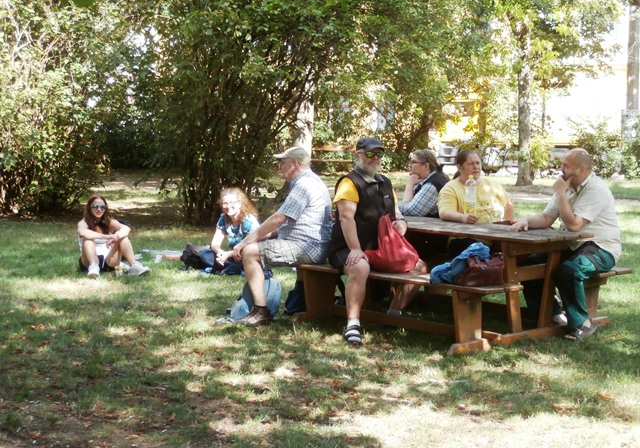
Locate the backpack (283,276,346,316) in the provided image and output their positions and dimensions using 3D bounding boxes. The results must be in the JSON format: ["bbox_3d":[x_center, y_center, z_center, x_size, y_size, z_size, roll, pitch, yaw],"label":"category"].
[{"bbox_3d":[-0.040,0.533,9.710,0.440,0.290,0.280,2,6,17],"label":"backpack"}]

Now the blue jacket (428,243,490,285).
[{"bbox_3d":[0.920,0.256,8.198,0.400,0.260,0.260,1,5,11],"label":"blue jacket"}]

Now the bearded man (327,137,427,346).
[{"bbox_3d":[0.355,0.085,8.849,0.800,1.340,0.740,-4,7,-39],"label":"bearded man"}]

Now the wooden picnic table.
[{"bbox_3d":[1.017,0.384,9.004,0.640,0.717,1.840,-4,7,-40],"label":"wooden picnic table"}]

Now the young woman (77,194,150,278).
[{"bbox_3d":[-1.930,0.102,11.880,0.640,0.750,0.780,-1,5,-13],"label":"young woman"}]

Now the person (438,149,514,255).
[{"bbox_3d":[1.120,0.059,9.626,0.600,1.250,0.750,1,5,14],"label":"person"}]

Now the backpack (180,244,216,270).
[{"bbox_3d":[-1.170,0.326,12.232,0.360,0.240,0.270,2,6,17],"label":"backpack"}]

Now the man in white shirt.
[{"bbox_3d":[1.756,0.138,8.656,0.780,1.270,0.580,-4,7,-37],"label":"man in white shirt"}]

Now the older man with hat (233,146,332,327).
[{"bbox_3d":[-0.290,0.075,9.176,0.740,1.300,0.520,0,5,5],"label":"older man with hat"}]

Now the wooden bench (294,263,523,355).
[{"bbox_3d":[0.547,0.562,8.633,0.430,0.431,1.836,-4,7,-39],"label":"wooden bench"}]

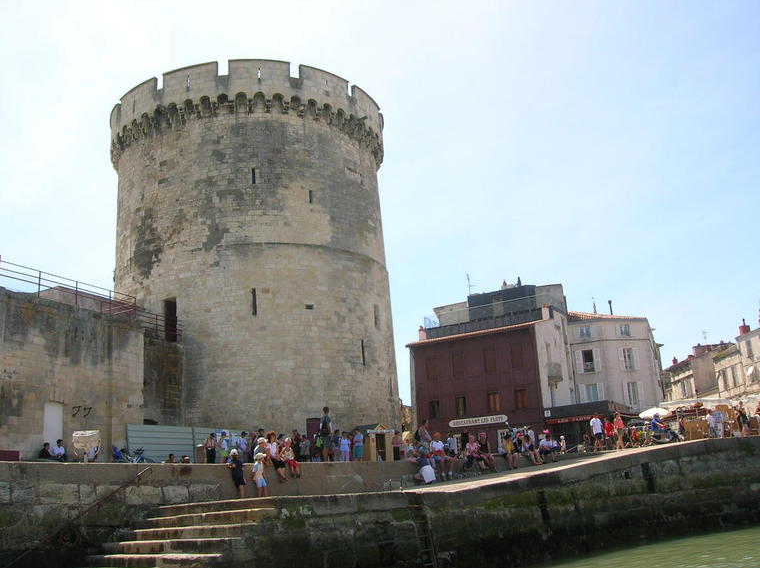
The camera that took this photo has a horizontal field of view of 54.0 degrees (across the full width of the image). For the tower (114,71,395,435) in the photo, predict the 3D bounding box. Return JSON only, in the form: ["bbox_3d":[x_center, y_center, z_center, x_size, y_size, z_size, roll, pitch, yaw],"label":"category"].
[{"bbox_3d":[-7.137,0.504,42.791,16.100,20.100,16.100,-1,-14,-9],"label":"tower"}]

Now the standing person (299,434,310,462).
[{"bbox_3d":[-3.263,7.366,32.534,0.340,1.500,0.460,8,-18,-39],"label":"standing person"}]

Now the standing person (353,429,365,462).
[{"bbox_3d":[-0.896,7.176,32.730,0.360,1.700,0.500,1,-15,-19],"label":"standing person"}]

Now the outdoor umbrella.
[{"bbox_3d":[19.207,9.791,52.000,2.100,2.350,2.100,-3,-12,0],"label":"outdoor umbrella"}]

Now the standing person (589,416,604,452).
[{"bbox_3d":[10.084,6.908,34.500,0.550,1.750,0.350,-5,-12,6],"label":"standing person"}]

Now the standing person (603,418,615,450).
[{"bbox_3d":[10.301,6.763,33.307,0.350,1.550,0.500,-12,-16,29],"label":"standing person"}]

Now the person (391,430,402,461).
[{"bbox_3d":[0.802,7.535,34.000,0.480,1.650,0.320,-9,-13,24],"label":"person"}]

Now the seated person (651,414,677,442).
[{"bbox_3d":[12.673,6.441,33.093,1.000,1.360,0.580,-2,-14,-5],"label":"seated person"}]

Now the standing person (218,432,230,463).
[{"bbox_3d":[-6.405,6.938,30.800,0.340,1.650,0.460,-13,-15,39],"label":"standing person"}]

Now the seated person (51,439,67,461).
[{"bbox_3d":[-11.545,6.220,26.800,0.750,1.250,0.520,-8,-13,22],"label":"seated person"}]

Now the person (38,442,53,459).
[{"bbox_3d":[-11.016,5.728,24.565,0.750,1.050,0.500,-6,-14,10],"label":"person"}]

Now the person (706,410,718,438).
[{"bbox_3d":[20.583,8.633,46.000,0.360,1.680,0.500,7,-16,-40],"label":"person"}]

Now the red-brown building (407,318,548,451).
[{"bbox_3d":[8.775,8.701,56.093,10.318,9.000,7.000,-13,-17,32],"label":"red-brown building"}]

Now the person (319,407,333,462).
[{"bbox_3d":[-1.757,4.991,24.800,0.480,1.770,0.360,-4,-12,3],"label":"person"}]

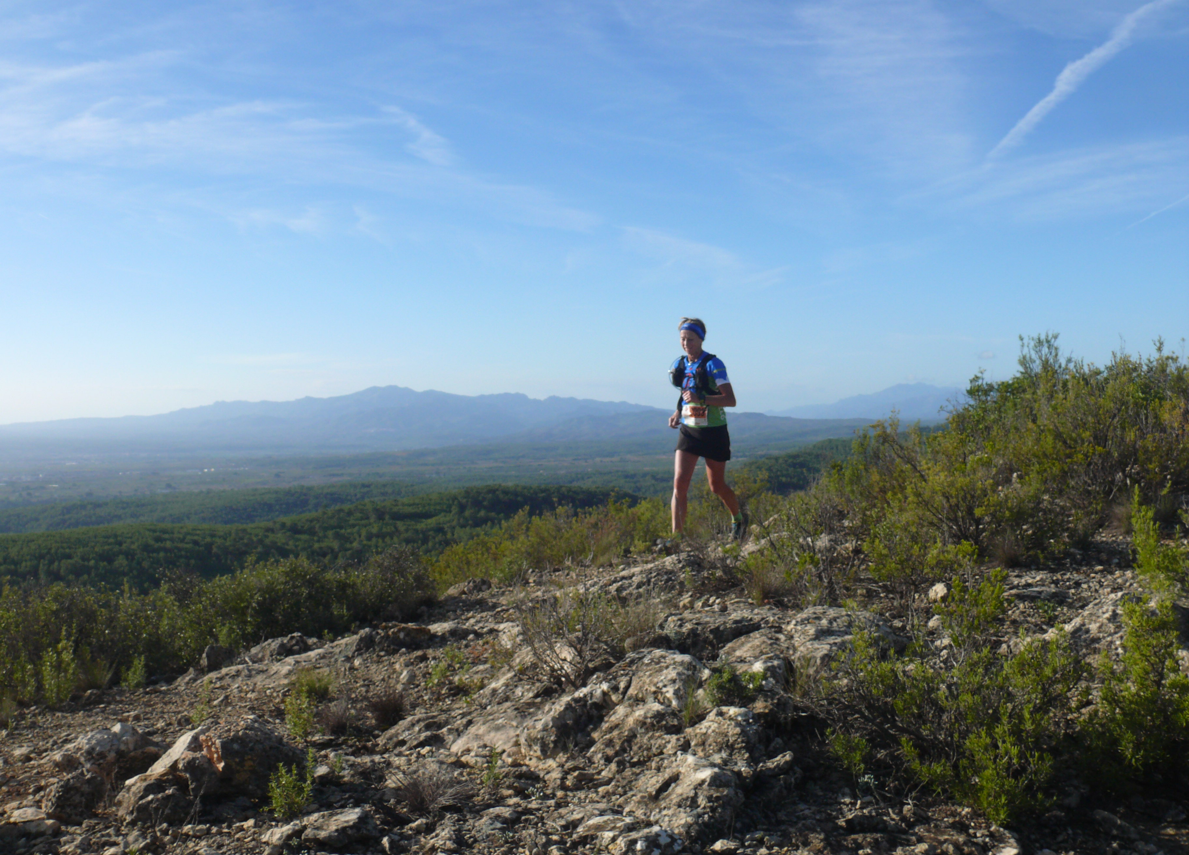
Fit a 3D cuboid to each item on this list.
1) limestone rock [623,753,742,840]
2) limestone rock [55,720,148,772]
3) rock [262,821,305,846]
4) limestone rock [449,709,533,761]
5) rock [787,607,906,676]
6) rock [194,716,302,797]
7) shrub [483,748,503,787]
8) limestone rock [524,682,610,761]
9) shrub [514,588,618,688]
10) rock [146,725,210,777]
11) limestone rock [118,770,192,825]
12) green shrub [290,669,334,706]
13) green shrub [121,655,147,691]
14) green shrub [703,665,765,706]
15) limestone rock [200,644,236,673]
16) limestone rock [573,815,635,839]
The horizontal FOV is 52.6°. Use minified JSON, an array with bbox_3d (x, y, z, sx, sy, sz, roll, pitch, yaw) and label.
[{"bbox_3d":[0.305,1.275,4.150,0.410,0.260,0.360,0,0,0],"label":"limestone rock"},{"bbox_3d":[-1.805,1.169,4.400,0.350,0.155,0.280,0,0,-22],"label":"limestone rock"},{"bbox_3d":[-1.008,1.317,3.900,0.135,0.060,0.105,0,1,0],"label":"rock"},{"bbox_3d":[-0.426,1.264,4.950,0.340,0.170,0.300,0,0,0],"label":"limestone rock"},{"bbox_3d":[1.127,0.960,5.400,0.530,0.240,0.430,0,1,0],"label":"rock"},{"bbox_3d":[-1.369,1.299,4.750,0.420,0.270,0.360,0,0,0],"label":"rock"},{"bbox_3d":[-0.393,1.317,4.650,0.080,0.147,0.080,0,0,0],"label":"shrub"},{"bbox_3d":[-0.107,1.113,4.550,0.320,0.230,0.290,0,1,0],"label":"limestone rock"},{"bbox_3d":[-0.121,0.886,5.050,0.430,0.370,0.370,0,1,0],"label":"shrub"},{"bbox_3d":[-1.507,1.171,4.350,0.225,0.150,0.210,0,1,0],"label":"rock"},{"bbox_3d":[-1.670,1.401,4.550,0.280,0.185,0.240,0,0,0],"label":"limestone rock"},{"bbox_3d":[-1.257,1.151,5.350,0.195,0.145,0.175,0,1,0],"label":"green shrub"},{"bbox_3d":[-2.067,1.104,5.400,0.115,0.150,0.110,0,0,-21],"label":"green shrub"},{"bbox_3d":[0.479,0.887,4.120,0.200,0.120,0.170,0,0,7],"label":"green shrub"},{"bbox_3d":[-1.723,1.058,5.500,0.160,0.115,0.140,0,0,-17],"label":"limestone rock"},{"bbox_3d":[0.027,1.112,3.350,0.163,0.050,0.120,0,0,0],"label":"limestone rock"}]

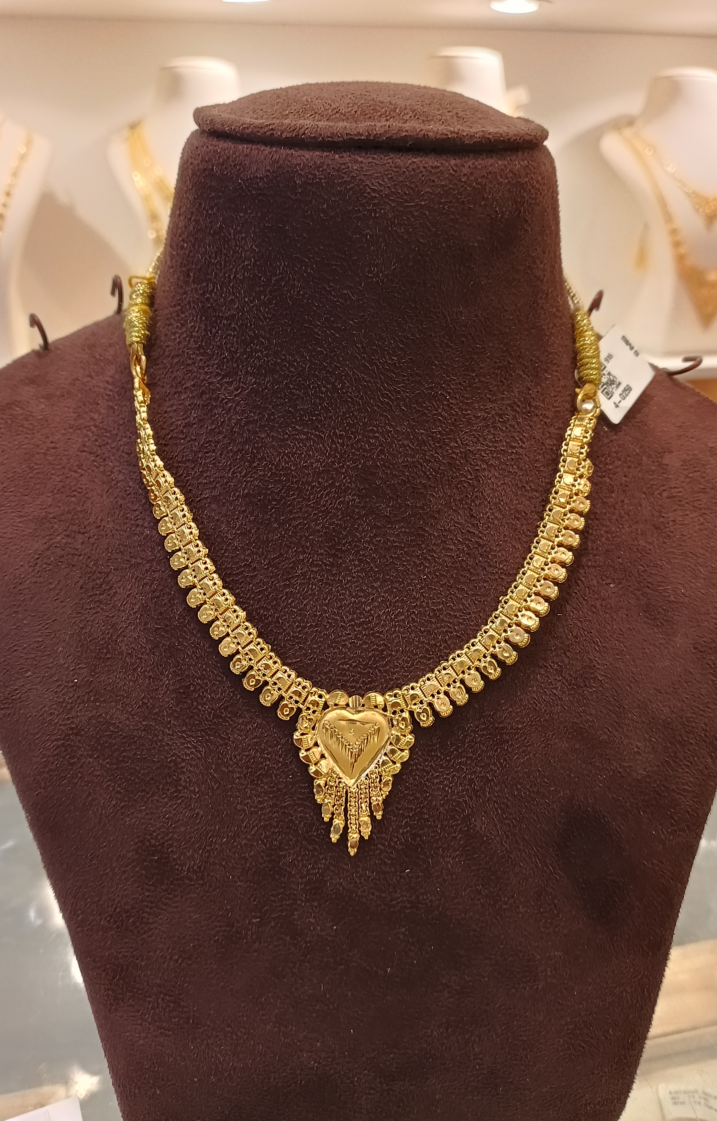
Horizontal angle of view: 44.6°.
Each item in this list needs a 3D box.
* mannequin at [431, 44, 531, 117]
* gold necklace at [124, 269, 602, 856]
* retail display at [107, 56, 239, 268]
[{"bbox_3d":[0.134,-0.433,1.096,0.226,0.357,0.135,-6,24,-12],"label":"mannequin"},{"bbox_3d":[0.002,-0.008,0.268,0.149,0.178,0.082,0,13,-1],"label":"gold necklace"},{"bbox_3d":[-0.176,-0.405,1.054,0.226,0.348,0.135,-6,24,-12],"label":"retail display"}]

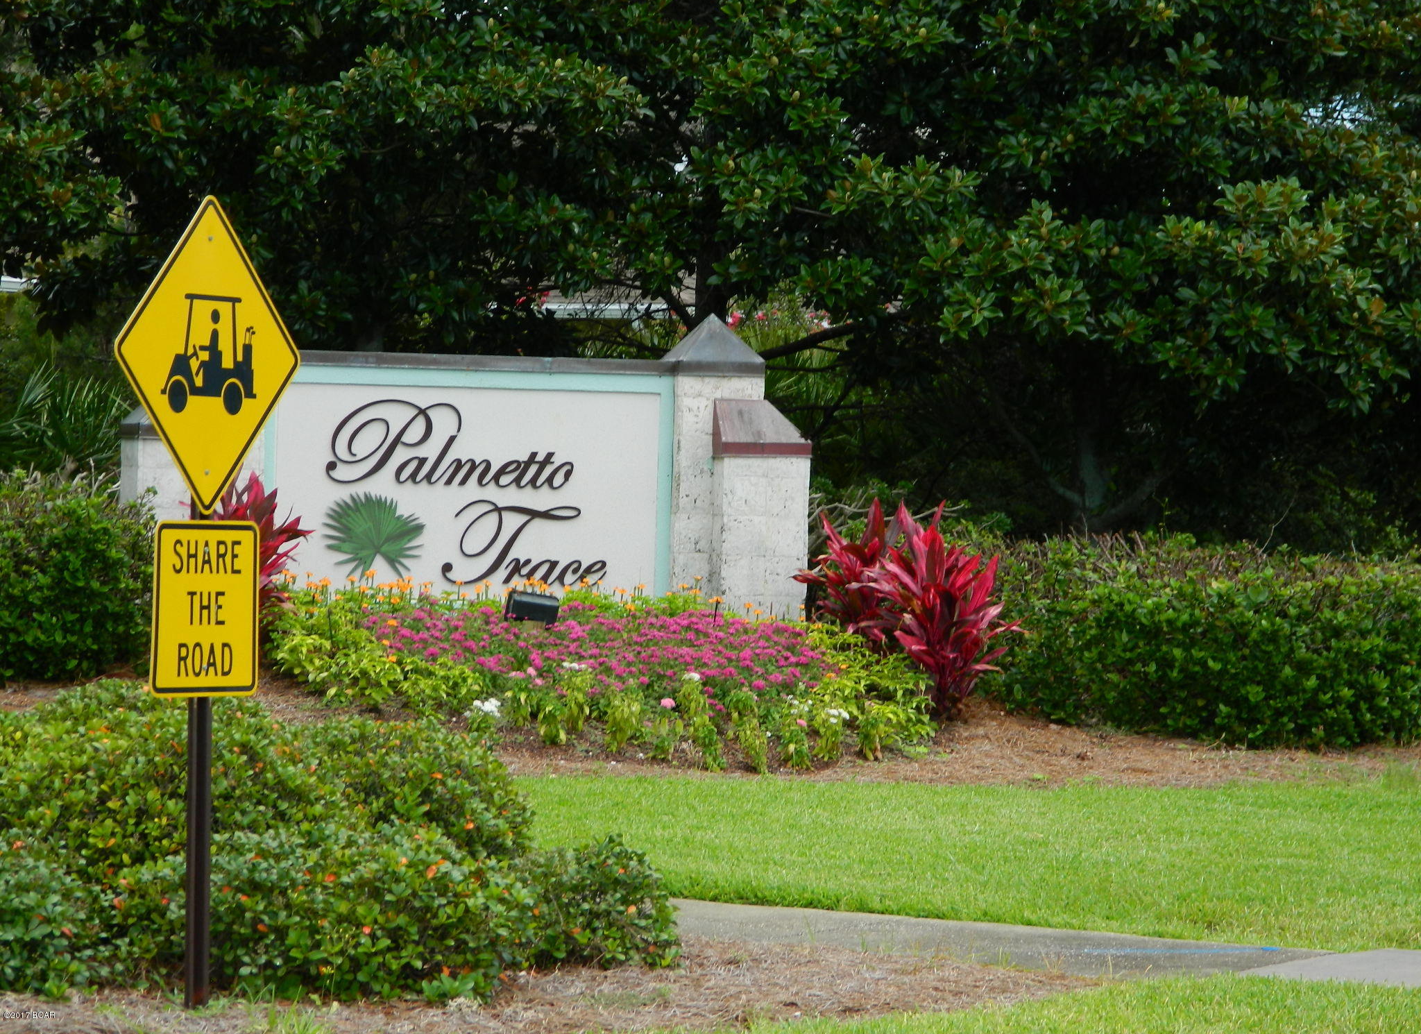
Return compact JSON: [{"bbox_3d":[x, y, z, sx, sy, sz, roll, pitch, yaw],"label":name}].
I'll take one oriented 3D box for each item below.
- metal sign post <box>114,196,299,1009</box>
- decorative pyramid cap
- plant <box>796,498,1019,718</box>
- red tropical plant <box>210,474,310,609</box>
[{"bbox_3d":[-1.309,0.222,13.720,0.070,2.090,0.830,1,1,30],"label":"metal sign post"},{"bbox_3d":[0.009,-0.866,27.000,0.445,0.305,0.445,1,1,-12],"label":"decorative pyramid cap"},{"bbox_3d":[0.955,0.446,25.800,1.060,1.060,1.000,2,1,0],"label":"plant"},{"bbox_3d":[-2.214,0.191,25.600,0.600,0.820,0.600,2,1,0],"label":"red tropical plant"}]

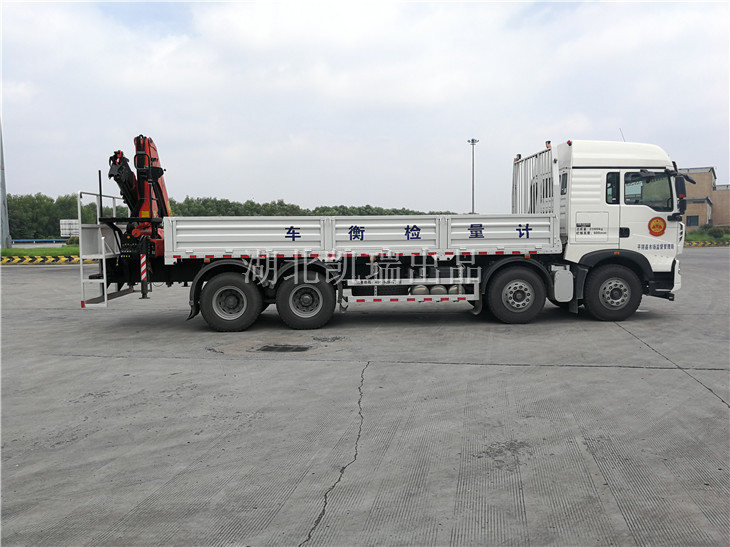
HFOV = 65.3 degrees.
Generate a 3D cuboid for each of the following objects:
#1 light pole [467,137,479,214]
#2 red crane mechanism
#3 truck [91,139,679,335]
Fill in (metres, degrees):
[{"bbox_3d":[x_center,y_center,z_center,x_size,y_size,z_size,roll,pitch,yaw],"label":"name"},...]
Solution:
[{"bbox_3d":[21.409,-16.513,112.627,2.300,20.000,2.300,-1,4,-5],"label":"light pole"},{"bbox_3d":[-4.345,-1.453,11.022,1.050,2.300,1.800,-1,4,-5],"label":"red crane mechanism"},{"bbox_3d":[0.451,-0.926,11.484,11.180,3.650,2.580,-1,5,-1],"label":"truck"}]

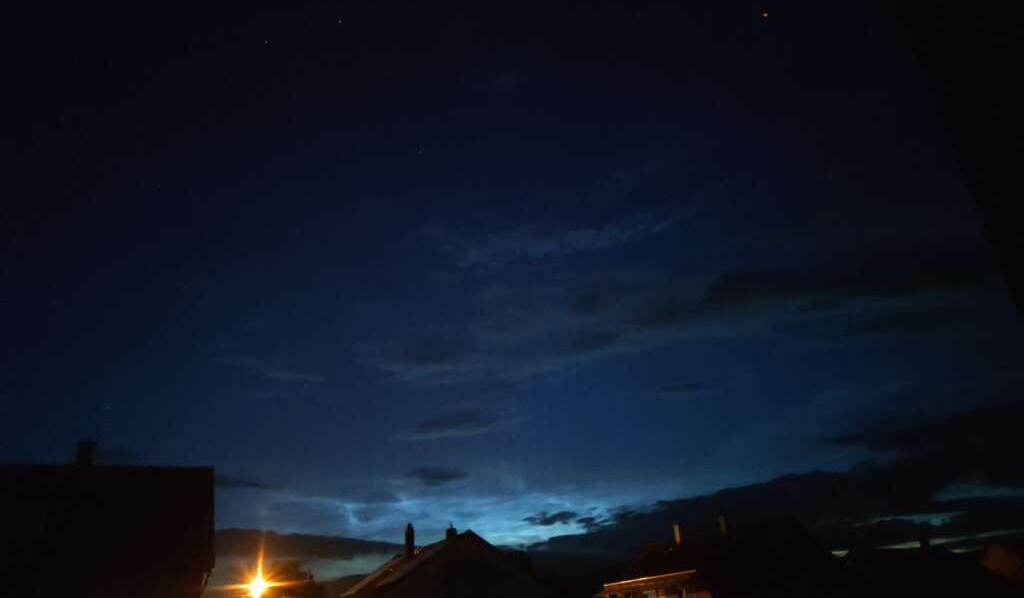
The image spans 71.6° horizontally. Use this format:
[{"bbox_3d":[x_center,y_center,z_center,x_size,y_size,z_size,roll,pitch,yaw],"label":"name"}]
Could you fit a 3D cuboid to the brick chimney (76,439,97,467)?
[{"bbox_3d":[-14.982,5.458,25.000,0.530,0.980,0.530,8,-27,-23],"label":"brick chimney"}]

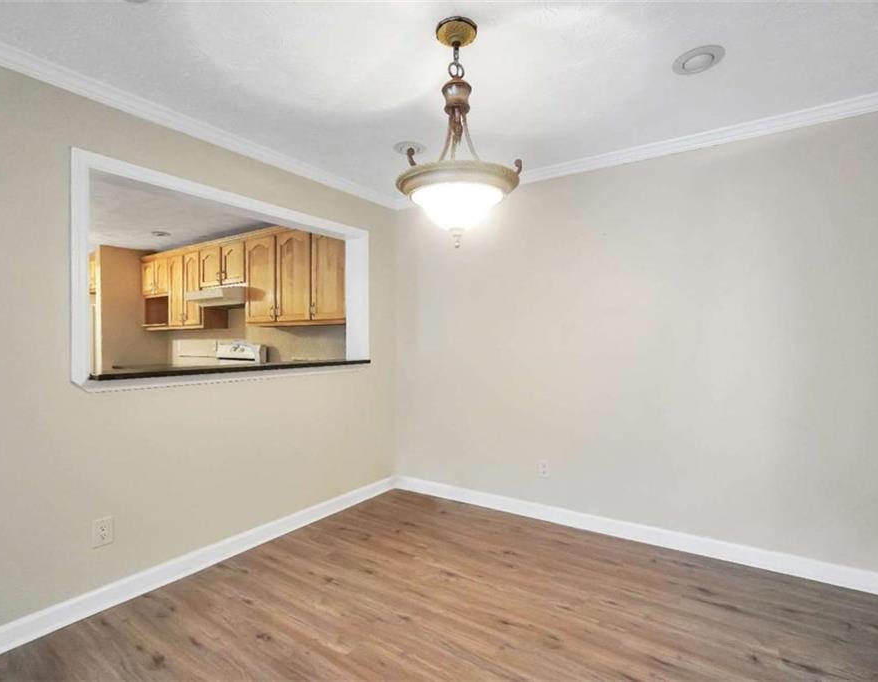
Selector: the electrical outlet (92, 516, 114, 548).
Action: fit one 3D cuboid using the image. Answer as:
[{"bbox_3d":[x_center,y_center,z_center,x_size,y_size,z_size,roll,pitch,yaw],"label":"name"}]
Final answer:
[{"bbox_3d":[-1.565,0.887,1.988,0.010,0.122,0.077,0,0,35],"label":"electrical outlet"}]

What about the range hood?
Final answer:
[{"bbox_3d":[-2.200,-0.455,4.460,0.760,0.175,0.500,0,0,33],"label":"range hood"}]

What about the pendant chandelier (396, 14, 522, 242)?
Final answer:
[{"bbox_3d":[0.071,-0.768,1.630,0.470,0.825,0.470,0,0,0],"label":"pendant chandelier"}]

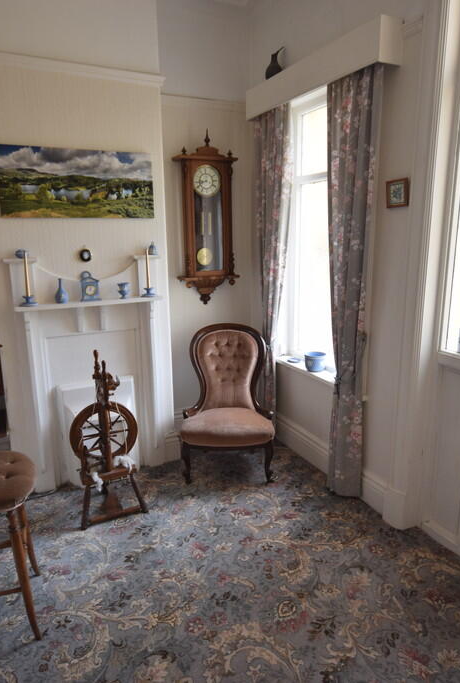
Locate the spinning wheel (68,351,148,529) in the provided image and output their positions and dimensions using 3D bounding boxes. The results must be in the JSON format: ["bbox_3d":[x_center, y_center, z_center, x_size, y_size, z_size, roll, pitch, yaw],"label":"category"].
[{"bbox_3d":[-0.701,0.498,2.517,0.370,0.920,0.360,-7,14,-25],"label":"spinning wheel"}]

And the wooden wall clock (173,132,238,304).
[{"bbox_3d":[-0.167,-0.835,3.153,0.450,1.160,0.190,-7,14,-25],"label":"wooden wall clock"}]

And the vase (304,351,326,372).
[{"bbox_3d":[0.570,0.131,3.026,0.142,0.113,0.142,-1,13,0],"label":"vase"}]

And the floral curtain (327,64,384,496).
[{"bbox_3d":[0.646,-0.226,2.518,0.110,2.270,0.380,-7,14,-25],"label":"floral curtain"}]

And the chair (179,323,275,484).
[{"bbox_3d":[-0.021,0.374,3.064,0.560,0.900,0.710,-1,13,-1],"label":"chair"}]

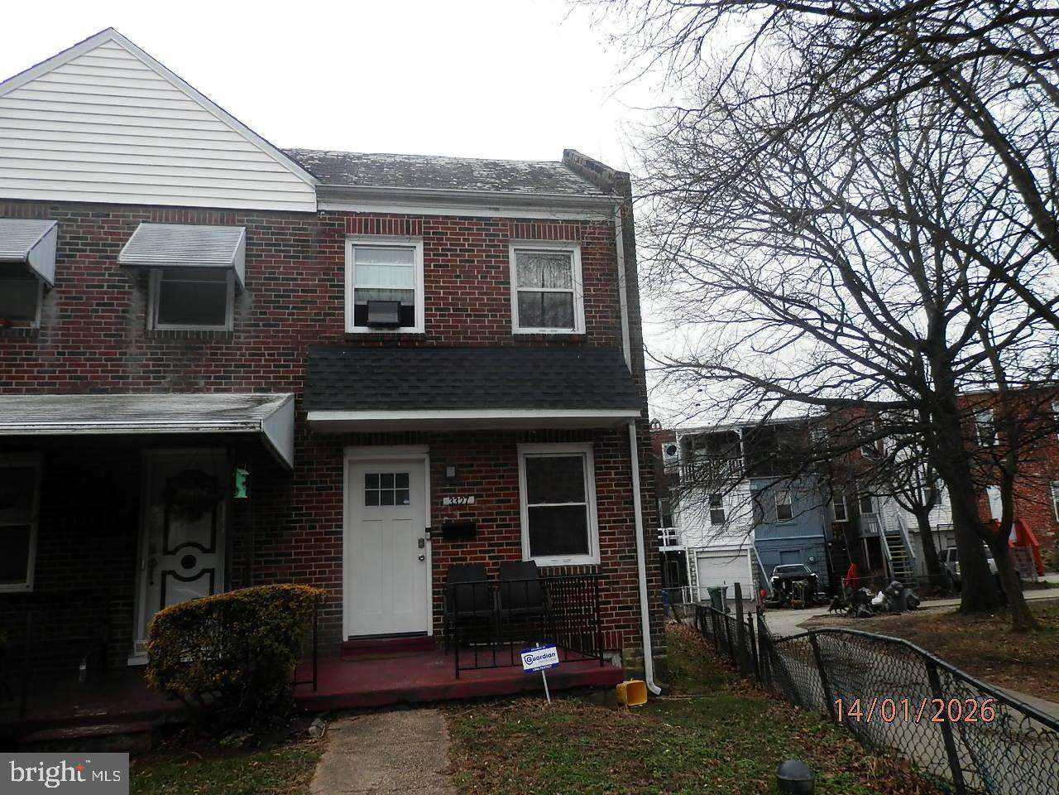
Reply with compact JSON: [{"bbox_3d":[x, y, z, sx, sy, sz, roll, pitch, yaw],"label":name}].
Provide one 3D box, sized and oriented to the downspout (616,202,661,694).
[{"bbox_3d":[1.366,0.475,9.581,0.140,6.184,0.130,0,-11,-11],"label":"downspout"}]

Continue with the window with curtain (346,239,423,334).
[{"bbox_3d":[-1.780,-1.389,9.428,0.950,1.232,0.120,0,-11,-11],"label":"window with curtain"}]

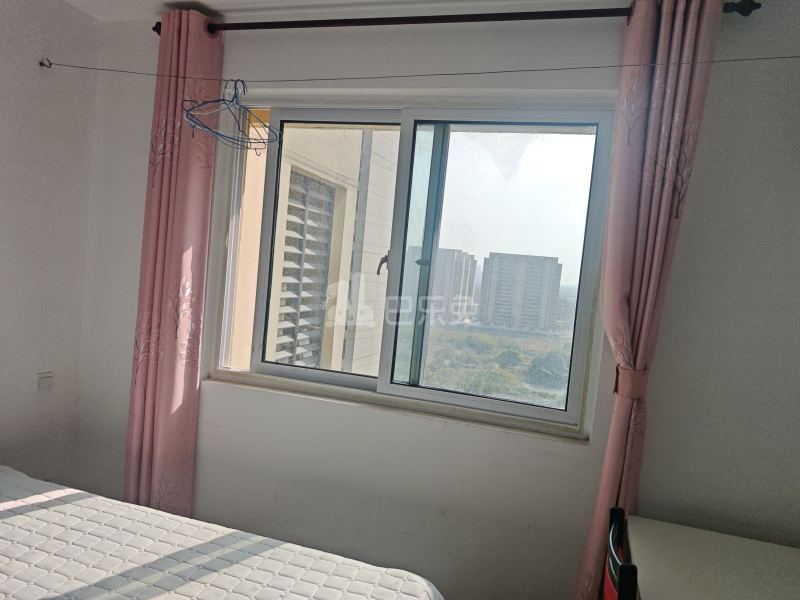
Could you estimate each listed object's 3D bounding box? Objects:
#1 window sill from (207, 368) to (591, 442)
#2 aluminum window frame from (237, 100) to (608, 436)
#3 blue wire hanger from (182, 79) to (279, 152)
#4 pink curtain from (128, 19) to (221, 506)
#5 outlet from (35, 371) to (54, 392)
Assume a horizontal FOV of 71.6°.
[{"bbox_3d":[-0.078,0.424,2.341,1.666,0.045,0.130,6,4,16],"label":"window sill"},{"bbox_3d":[0.007,-0.200,2.498,1.652,1.282,0.090,6,3,15],"label":"aluminum window frame"},{"bbox_3d":[-0.649,-0.756,2.189,0.110,0.225,0.430,7,3,31],"label":"blue wire hanger"},{"bbox_3d":[-0.999,-0.006,2.437,0.290,2.460,0.130,6,4,16],"label":"pink curtain"},{"bbox_3d":[-1.626,0.374,2.549,0.013,0.092,0.092,6,4,16],"label":"outlet"}]

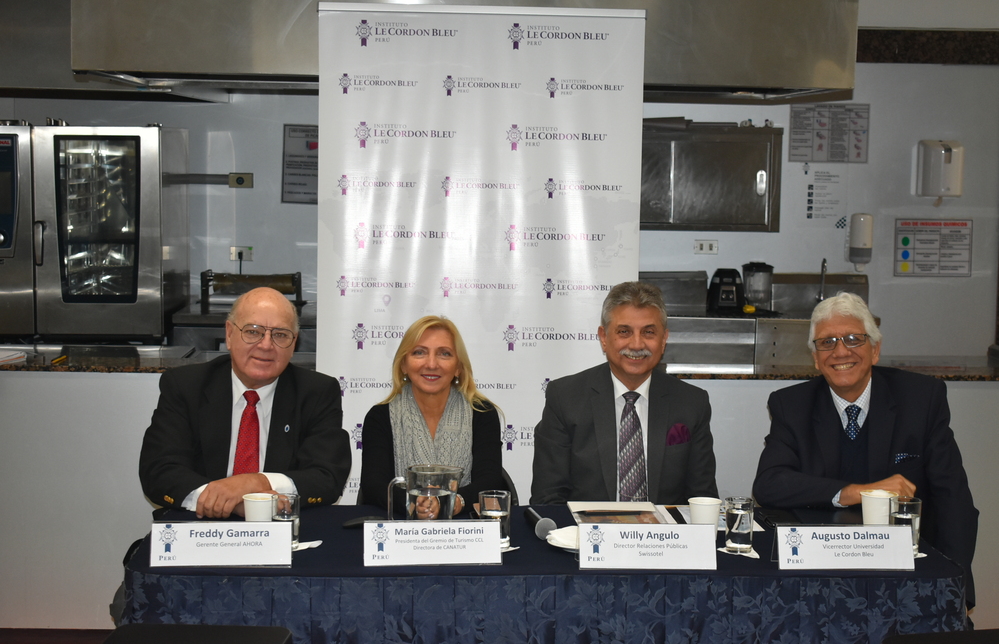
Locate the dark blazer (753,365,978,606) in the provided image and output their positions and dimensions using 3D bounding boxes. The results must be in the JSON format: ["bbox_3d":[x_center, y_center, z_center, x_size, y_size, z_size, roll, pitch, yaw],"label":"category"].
[{"bbox_3d":[0.962,0.428,4.159,0.570,0.620,0.420,2,6,6],"label":"dark blazer"}]

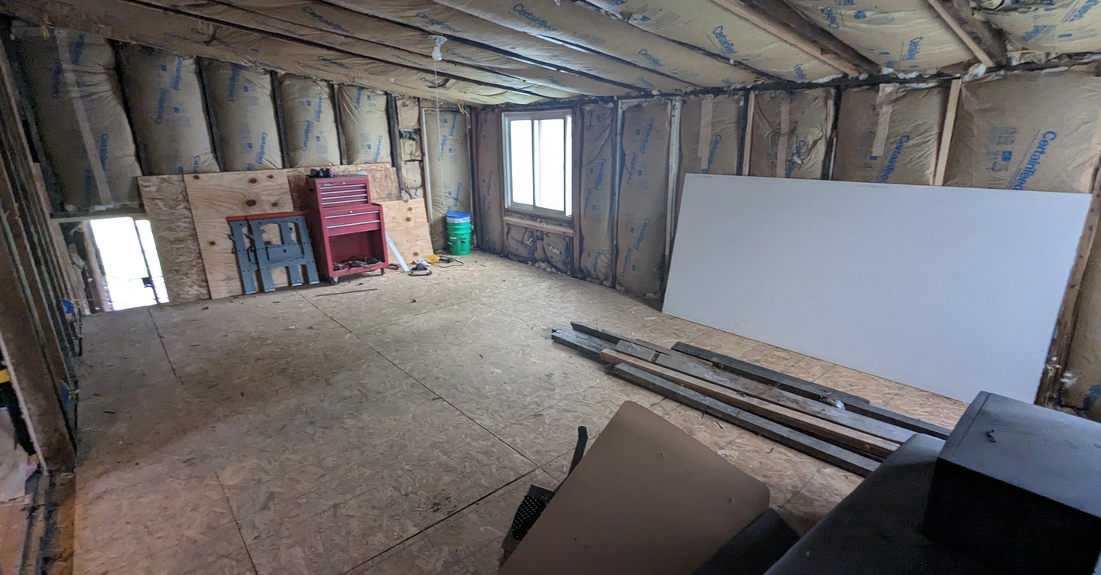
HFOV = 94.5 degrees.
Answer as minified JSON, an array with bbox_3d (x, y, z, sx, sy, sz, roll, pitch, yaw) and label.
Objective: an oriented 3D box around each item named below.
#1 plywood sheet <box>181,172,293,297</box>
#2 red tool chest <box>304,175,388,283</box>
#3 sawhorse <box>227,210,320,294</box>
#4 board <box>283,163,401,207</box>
[{"bbox_3d":[-3.140,-0.575,5.322,0.920,1.220,0.020,-15,16,-39],"label":"plywood sheet"},{"bbox_3d":[-2.276,-0.671,5.748,0.670,1.130,0.380,-14,22,-38],"label":"red tool chest"},{"bbox_3d":[-2.938,-0.388,5.436,0.770,0.800,0.120,-15,16,-39],"label":"sawhorse"},{"bbox_3d":[-2.372,-0.789,6.022,1.300,1.200,0.020,-15,18,-39],"label":"board"}]

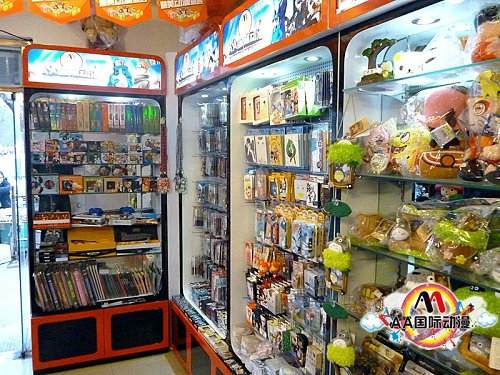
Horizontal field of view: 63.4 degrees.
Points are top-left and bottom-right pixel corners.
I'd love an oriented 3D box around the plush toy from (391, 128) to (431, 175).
[{"bbox_3d":[0.499,-0.111,1.250,0.120,0.152,0.125,-2,6,-28],"label":"plush toy"}]

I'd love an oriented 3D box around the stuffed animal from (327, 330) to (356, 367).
[{"bbox_3d":[0.307,0.540,1.356,0.072,0.112,0.091,-3,5,-35],"label":"stuffed animal"}]

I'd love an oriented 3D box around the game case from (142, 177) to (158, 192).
[{"bbox_3d":[-0.707,-0.017,2.898,0.120,0.116,0.020,-2,6,-22],"label":"game case"}]

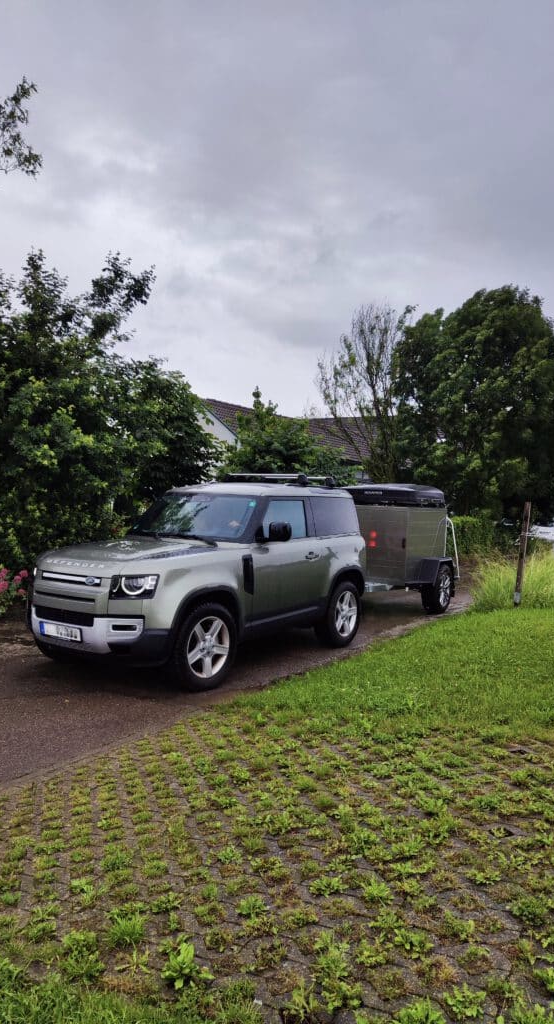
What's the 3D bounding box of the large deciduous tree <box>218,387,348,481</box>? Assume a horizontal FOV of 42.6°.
[{"bbox_3d":[0.136,-0.814,17.537,3.200,4.470,3.040,3,1,0],"label":"large deciduous tree"}]

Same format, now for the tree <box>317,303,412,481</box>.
[{"bbox_3d":[2.750,-2.490,22.066,3.100,7.890,2.940,3,1,7],"label":"tree"}]

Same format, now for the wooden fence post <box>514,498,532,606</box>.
[{"bbox_3d":[4.237,0.732,12.229,0.110,1.830,0.110,5,0,19],"label":"wooden fence post"}]

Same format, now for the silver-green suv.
[{"bbox_3d":[-0.605,0.582,7.868,2.030,1.950,4.450,3,1,33],"label":"silver-green suv"}]

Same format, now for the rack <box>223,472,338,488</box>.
[{"bbox_3d":[0.013,-0.386,8.731,1.240,0.150,0.800,3,1,33],"label":"rack"}]

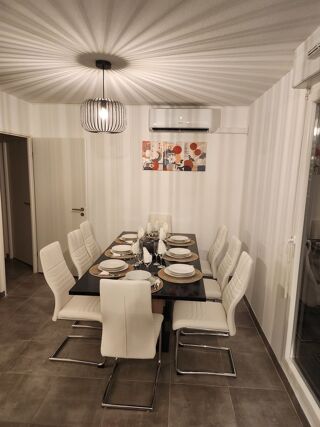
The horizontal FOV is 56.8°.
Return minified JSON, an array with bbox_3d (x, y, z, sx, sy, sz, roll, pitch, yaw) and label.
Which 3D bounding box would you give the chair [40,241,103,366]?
[{"bbox_3d":[-0.678,0.772,2.633,0.590,0.975,0.420,3,9,8],"label":"chair"}]

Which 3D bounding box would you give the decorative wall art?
[{"bbox_3d":[0.207,-0.813,4.206,0.908,0.411,0.025,2,10,4],"label":"decorative wall art"}]

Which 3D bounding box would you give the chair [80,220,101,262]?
[{"bbox_3d":[-0.636,0.606,3.669,0.590,0.975,0.420,2,9,3],"label":"chair"}]

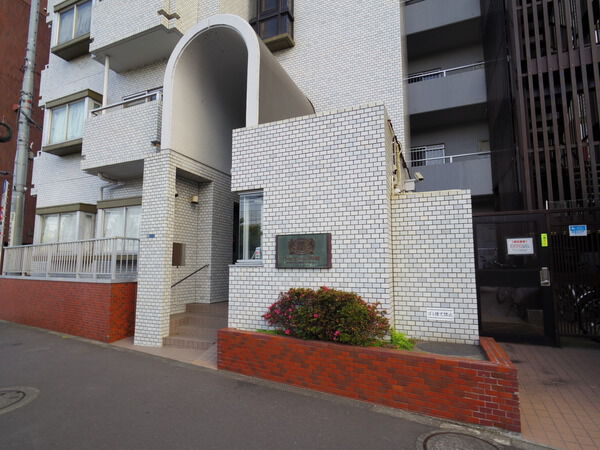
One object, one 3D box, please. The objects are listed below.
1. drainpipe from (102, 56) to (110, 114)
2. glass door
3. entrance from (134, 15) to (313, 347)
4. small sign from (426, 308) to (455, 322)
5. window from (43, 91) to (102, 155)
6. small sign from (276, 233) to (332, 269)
[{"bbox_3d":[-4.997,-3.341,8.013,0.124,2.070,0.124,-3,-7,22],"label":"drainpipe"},{"bbox_3d":[3.557,0.889,5.240,1.058,2.125,0.055,-3,-7,22],"label":"glass door"},{"bbox_3d":[-1.382,-0.766,6.928,2.604,6.146,2.760,-3,-7,22],"label":"entrance"},{"bbox_3d":[1.816,1.169,4.024,0.313,0.143,0.011,-3,-7,22],"label":"small sign"},{"bbox_3d":[-6.413,-2.834,8.818,1.799,1.408,0.442,-3,-7,22],"label":"window"},{"bbox_3d":[0.041,0.372,4.340,0.833,0.474,0.046,-3,-7,22],"label":"small sign"}]

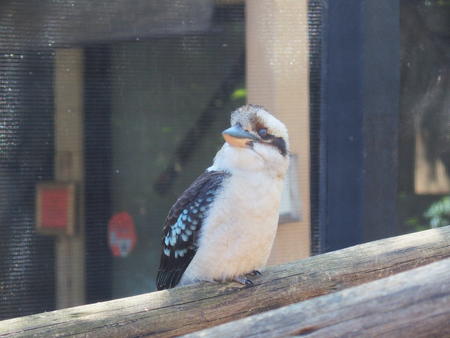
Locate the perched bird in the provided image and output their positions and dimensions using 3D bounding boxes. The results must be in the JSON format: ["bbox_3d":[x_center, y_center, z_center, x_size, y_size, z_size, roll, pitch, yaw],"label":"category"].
[{"bbox_3d":[-0.006,0.051,2.780,0.135,0.305,0.210,-2,3,-42],"label":"perched bird"}]

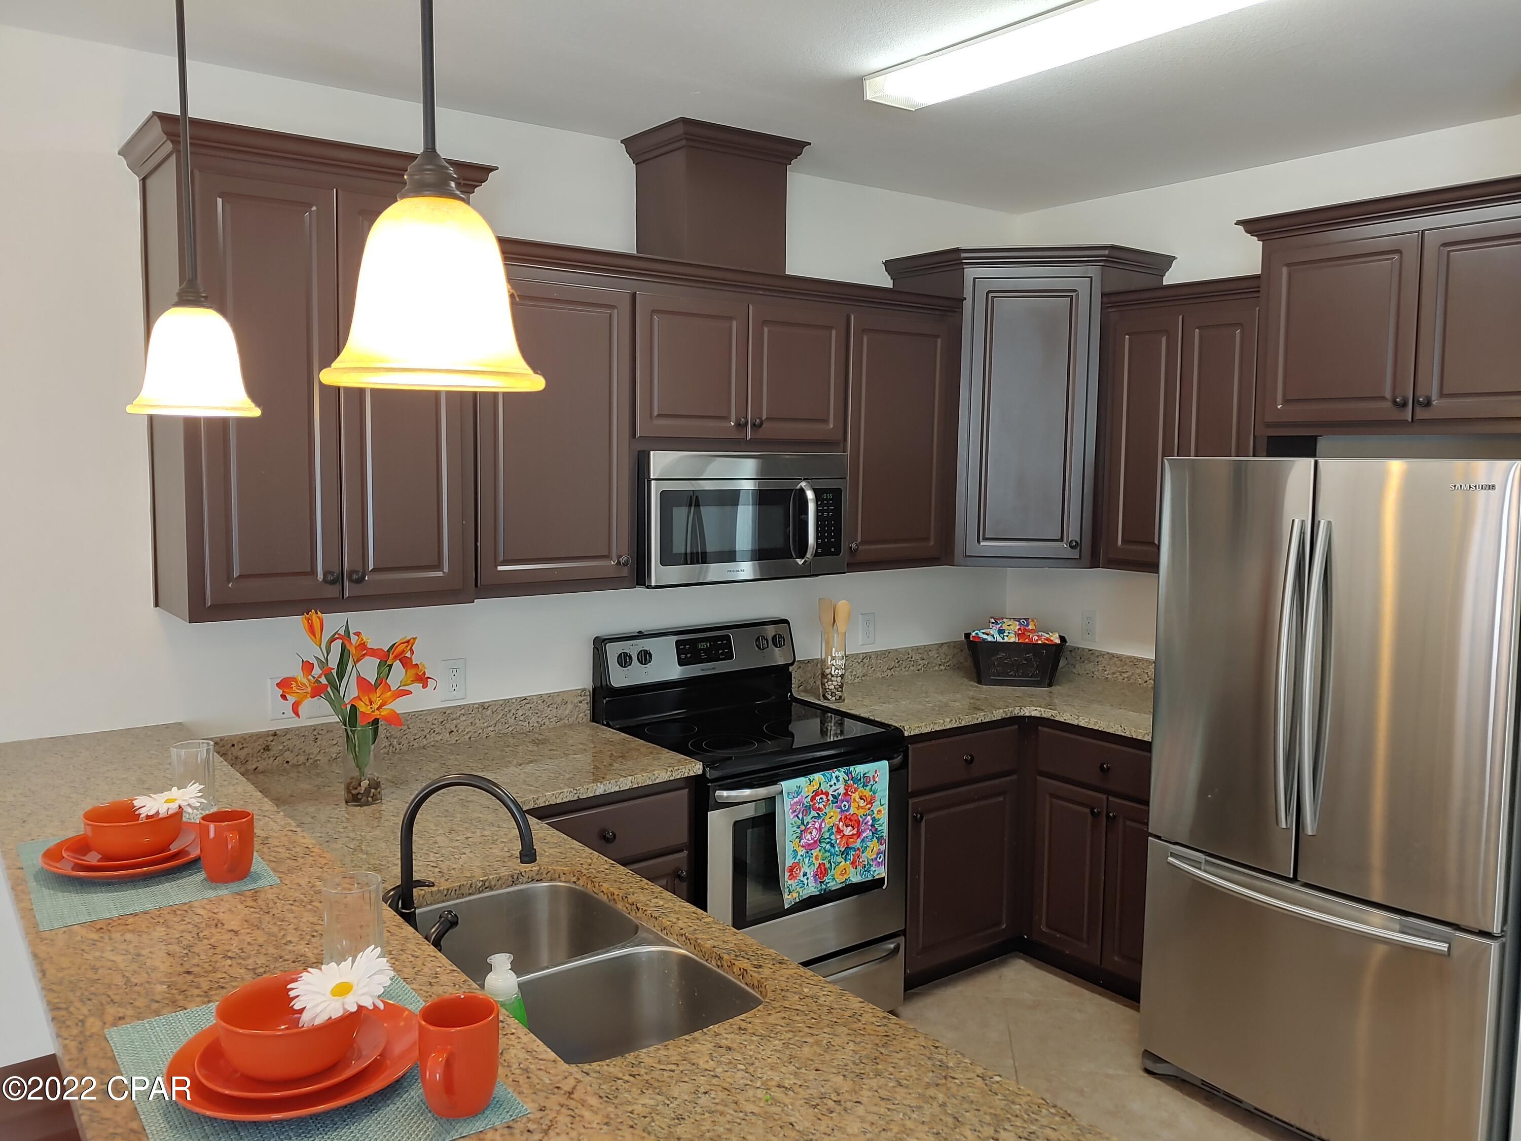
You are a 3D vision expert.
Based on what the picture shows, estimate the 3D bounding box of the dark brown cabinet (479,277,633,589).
[{"bbox_3d":[-0.646,-0.390,3.146,0.495,0.880,0.341,-4,7,-37],"label":"dark brown cabinet"}]

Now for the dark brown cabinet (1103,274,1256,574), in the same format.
[{"bbox_3d":[1.512,-0.458,3.734,0.351,0.935,0.594,-4,7,-37],"label":"dark brown cabinet"}]

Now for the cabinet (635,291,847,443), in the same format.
[{"bbox_3d":[-0.137,-0.609,3.455,0.780,0.420,0.325,-4,7,-38],"label":"cabinet"}]

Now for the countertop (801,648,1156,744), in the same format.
[{"bbox_3d":[0.939,0.423,3.837,1.241,0.136,1.275,-4,7,-37],"label":"countertop"}]

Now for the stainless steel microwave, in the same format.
[{"bbox_3d":[-0.121,-0.175,3.465,0.755,0.390,0.395,-4,7,-38],"label":"stainless steel microwave"}]

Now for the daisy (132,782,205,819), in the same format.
[{"bbox_3d":[-0.973,0.379,1.808,0.110,0.030,0.110,7,22,34],"label":"daisy"}]

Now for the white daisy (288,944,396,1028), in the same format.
[{"bbox_3d":[-0.439,0.438,1.149,0.110,0.035,0.110,8,30,33],"label":"white daisy"}]

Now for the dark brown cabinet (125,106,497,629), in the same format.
[{"bbox_3d":[-1.079,-0.443,2.672,0.748,1.065,0.425,-4,7,-38],"label":"dark brown cabinet"}]

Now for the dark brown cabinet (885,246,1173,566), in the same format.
[{"bbox_3d":[0.990,-0.595,4.202,1.000,1.105,0.760,1,5,7],"label":"dark brown cabinet"}]

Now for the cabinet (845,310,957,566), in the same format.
[{"bbox_3d":[0.396,-0.456,3.923,0.570,0.870,0.341,-4,7,-37],"label":"cabinet"}]

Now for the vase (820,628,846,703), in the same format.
[{"bbox_3d":[0.252,0.332,3.828,0.085,0.250,0.085,1,6,4],"label":"vase"}]

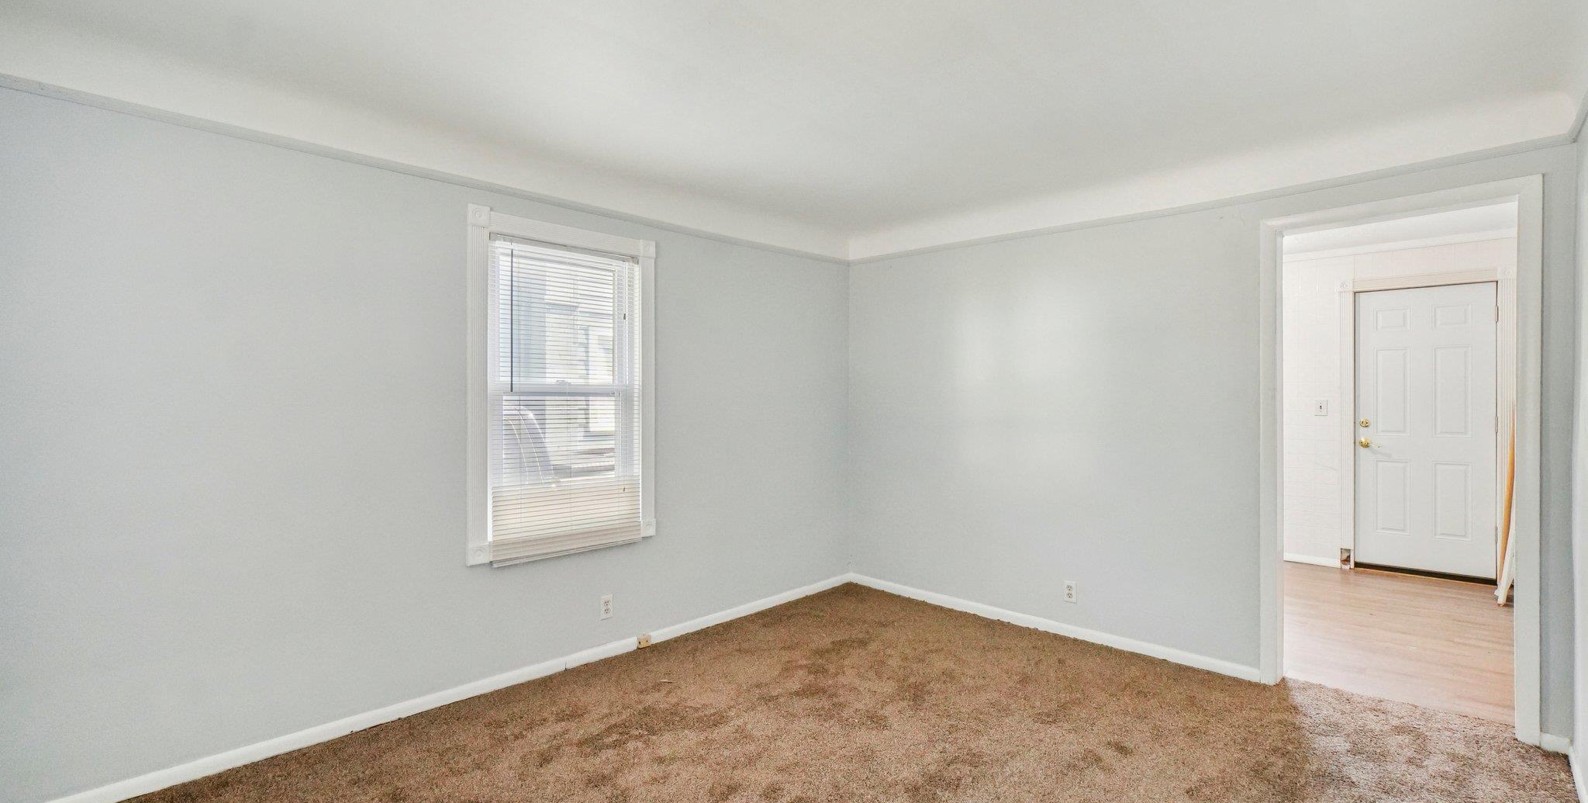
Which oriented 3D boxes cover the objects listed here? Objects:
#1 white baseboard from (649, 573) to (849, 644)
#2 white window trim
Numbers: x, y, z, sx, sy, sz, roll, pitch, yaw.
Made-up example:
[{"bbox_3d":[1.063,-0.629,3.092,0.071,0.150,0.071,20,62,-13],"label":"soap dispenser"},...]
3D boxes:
[{"bbox_3d":[-0.188,1.248,4.104,1.646,0.072,0.017,0,0,-45],"label":"white baseboard"},{"bbox_3d":[-1.080,-0.070,3.207,0.952,1.569,0.050,0,0,-45],"label":"white window trim"}]

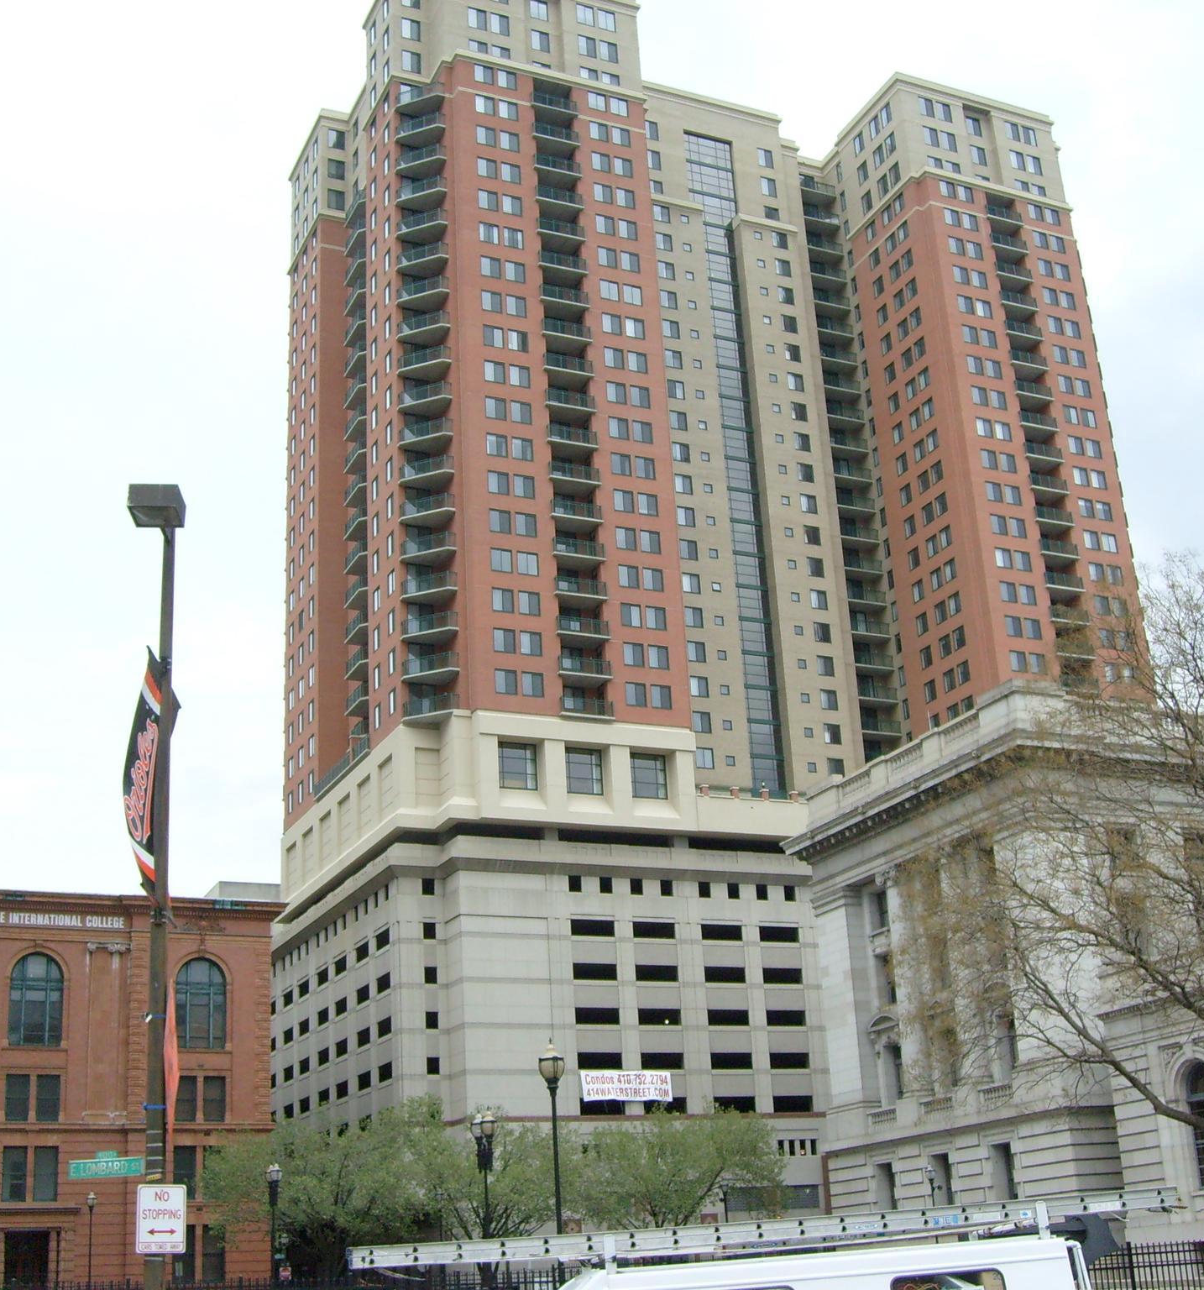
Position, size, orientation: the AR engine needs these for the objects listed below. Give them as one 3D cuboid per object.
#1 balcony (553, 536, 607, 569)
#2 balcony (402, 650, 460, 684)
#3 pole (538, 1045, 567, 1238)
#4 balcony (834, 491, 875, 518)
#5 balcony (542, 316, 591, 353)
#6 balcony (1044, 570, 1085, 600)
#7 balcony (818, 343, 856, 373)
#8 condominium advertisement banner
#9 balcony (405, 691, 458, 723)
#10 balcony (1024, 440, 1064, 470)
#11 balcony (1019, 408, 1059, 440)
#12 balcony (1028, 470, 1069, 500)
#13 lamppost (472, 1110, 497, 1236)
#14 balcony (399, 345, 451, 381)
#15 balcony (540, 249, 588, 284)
[{"bbox_3d":[-1.929,-6.222,120.450,3.946,1.296,2.074,6,-22,-25],"label":"balcony"},{"bbox_3d":[-11.204,1.631,116.074,4.030,1.370,1.840,-11,-23,19],"label":"balcony"},{"bbox_3d":[-0.661,8.972,27.065,0.450,5.586,0.450,6,-23,-24],"label":"pole"},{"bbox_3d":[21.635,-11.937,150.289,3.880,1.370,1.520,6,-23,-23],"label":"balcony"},{"bbox_3d":[-2.804,-22.369,126.186,3.905,1.282,1.642,6,-23,-24],"label":"balcony"},{"bbox_3d":[36.291,-4.611,138.268,3.905,1.282,1.642,6,-23,-24],"label":"balcony"},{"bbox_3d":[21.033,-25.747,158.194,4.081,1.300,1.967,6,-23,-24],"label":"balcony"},{"bbox_3d":[1.577,27.299,107.689,6.221,1.843,0.050,6,-22,-25],"label":"condominium advertisement banner"},{"bbox_3d":[-11.079,4.545,116.429,4.277,1.300,2.507,-10,-22,18],"label":"balcony"},{"bbox_3d":[35.776,-15.311,142.759,3.946,1.296,2.074,6,-22,-25],"label":"balcony"},{"bbox_3d":[35.584,-18.100,143.402,3.905,1.282,1.642,6,-23,-24],"label":"balcony"},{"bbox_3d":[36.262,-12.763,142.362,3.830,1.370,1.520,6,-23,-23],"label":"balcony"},{"bbox_3d":[-2.843,14.882,43.456,0.480,6.211,1.150,6,-23,-24],"label":"lamppost"},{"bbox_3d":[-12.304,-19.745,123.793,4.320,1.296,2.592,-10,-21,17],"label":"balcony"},{"bbox_3d":[-3.143,-27.655,128.239,3.905,1.282,1.642,6,-23,-24],"label":"balcony"}]

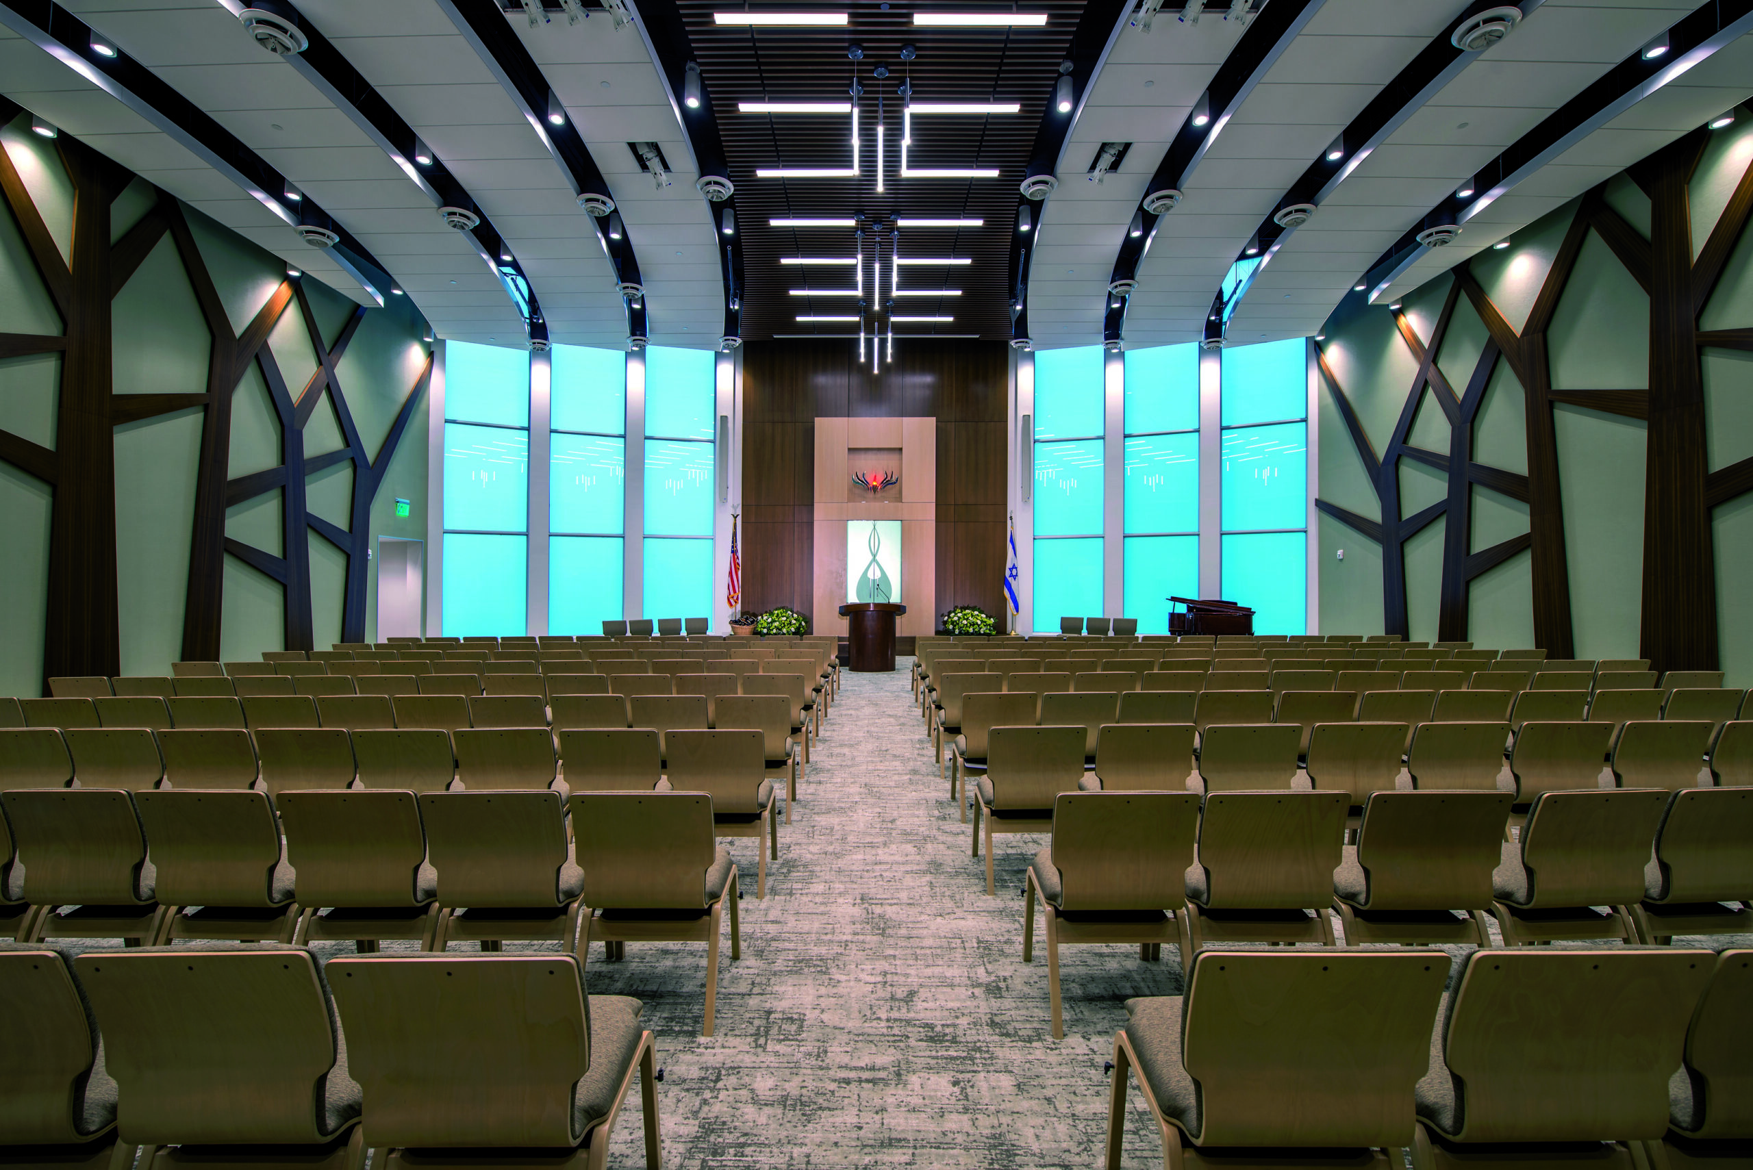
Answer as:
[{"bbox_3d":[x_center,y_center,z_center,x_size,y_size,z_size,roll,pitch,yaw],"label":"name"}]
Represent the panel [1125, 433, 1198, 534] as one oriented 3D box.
[{"bbox_3d":[6.110,-2.155,14.650,1.460,2.150,0.080,0,0,25],"label":"panel"}]

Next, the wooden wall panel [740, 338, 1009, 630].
[{"bbox_3d":[-0.040,-2.164,15.250,5.969,6.563,0.221,0,0,0],"label":"wooden wall panel"}]

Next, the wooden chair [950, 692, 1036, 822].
[{"bbox_3d":[0.800,1.115,4.680,0.505,0.825,0.545,0,0,-4],"label":"wooden chair"}]

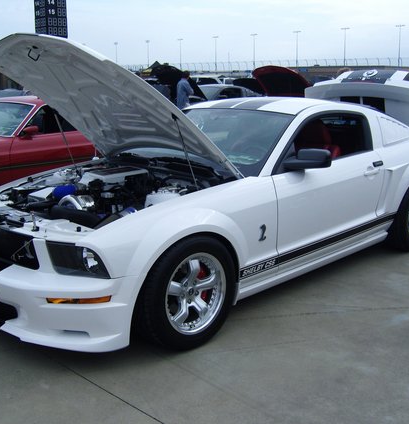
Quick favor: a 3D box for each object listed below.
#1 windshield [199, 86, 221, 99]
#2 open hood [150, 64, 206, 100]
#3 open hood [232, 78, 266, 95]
[{"bbox_3d":[-0.166,-3.624,17.141,1.450,0.170,0.870,13,44,44],"label":"windshield"},{"bbox_3d":[-0.758,-3.808,16.493,1.500,0.210,1.400,13,-23,44],"label":"open hood"},{"bbox_3d":[1.514,-4.279,18.974,0.450,0.560,1.400,-13,19,-43],"label":"open hood"}]

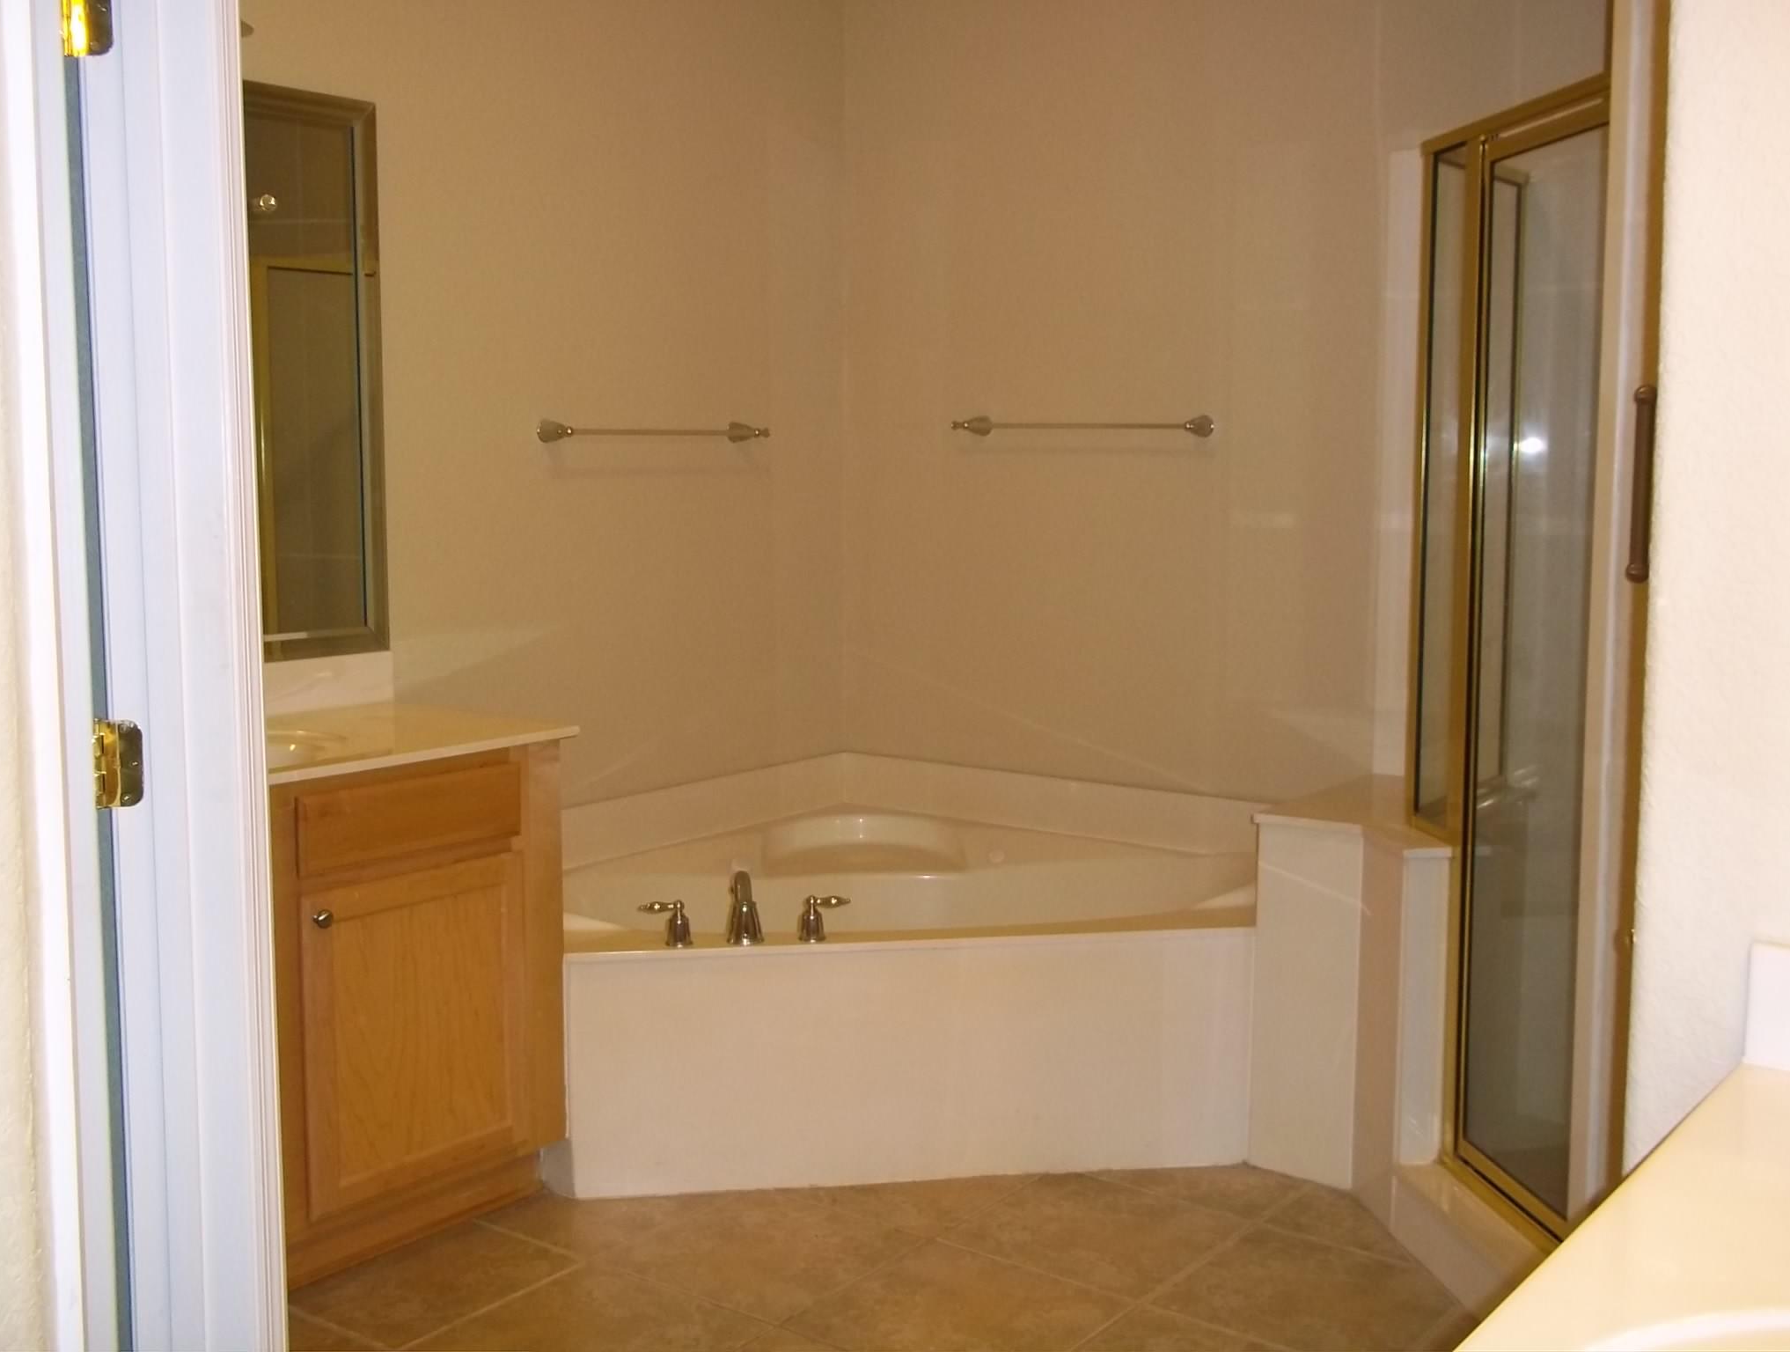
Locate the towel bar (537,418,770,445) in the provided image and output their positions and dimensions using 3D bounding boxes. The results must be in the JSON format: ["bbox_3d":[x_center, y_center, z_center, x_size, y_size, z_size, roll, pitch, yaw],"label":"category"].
[{"bbox_3d":[-0.536,-0.551,4.248,0.094,0.050,0.680,5,9,37],"label":"towel bar"}]

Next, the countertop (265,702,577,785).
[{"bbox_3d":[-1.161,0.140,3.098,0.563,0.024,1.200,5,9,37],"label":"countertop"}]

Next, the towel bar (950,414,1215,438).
[{"bbox_3d":[0.431,-0.582,4.382,0.680,0.050,0.094,5,9,37],"label":"towel bar"}]

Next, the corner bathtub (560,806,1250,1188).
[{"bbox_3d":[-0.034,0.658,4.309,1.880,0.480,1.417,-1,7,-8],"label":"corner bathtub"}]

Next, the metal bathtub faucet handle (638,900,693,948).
[{"bbox_3d":[-0.435,0.467,3.538,0.104,0.082,0.048,-1,7,-8],"label":"metal bathtub faucet handle"}]

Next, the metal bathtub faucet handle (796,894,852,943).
[{"bbox_3d":[-0.135,0.462,3.588,0.099,0.082,0.048,-1,7,-8],"label":"metal bathtub faucet handle"}]

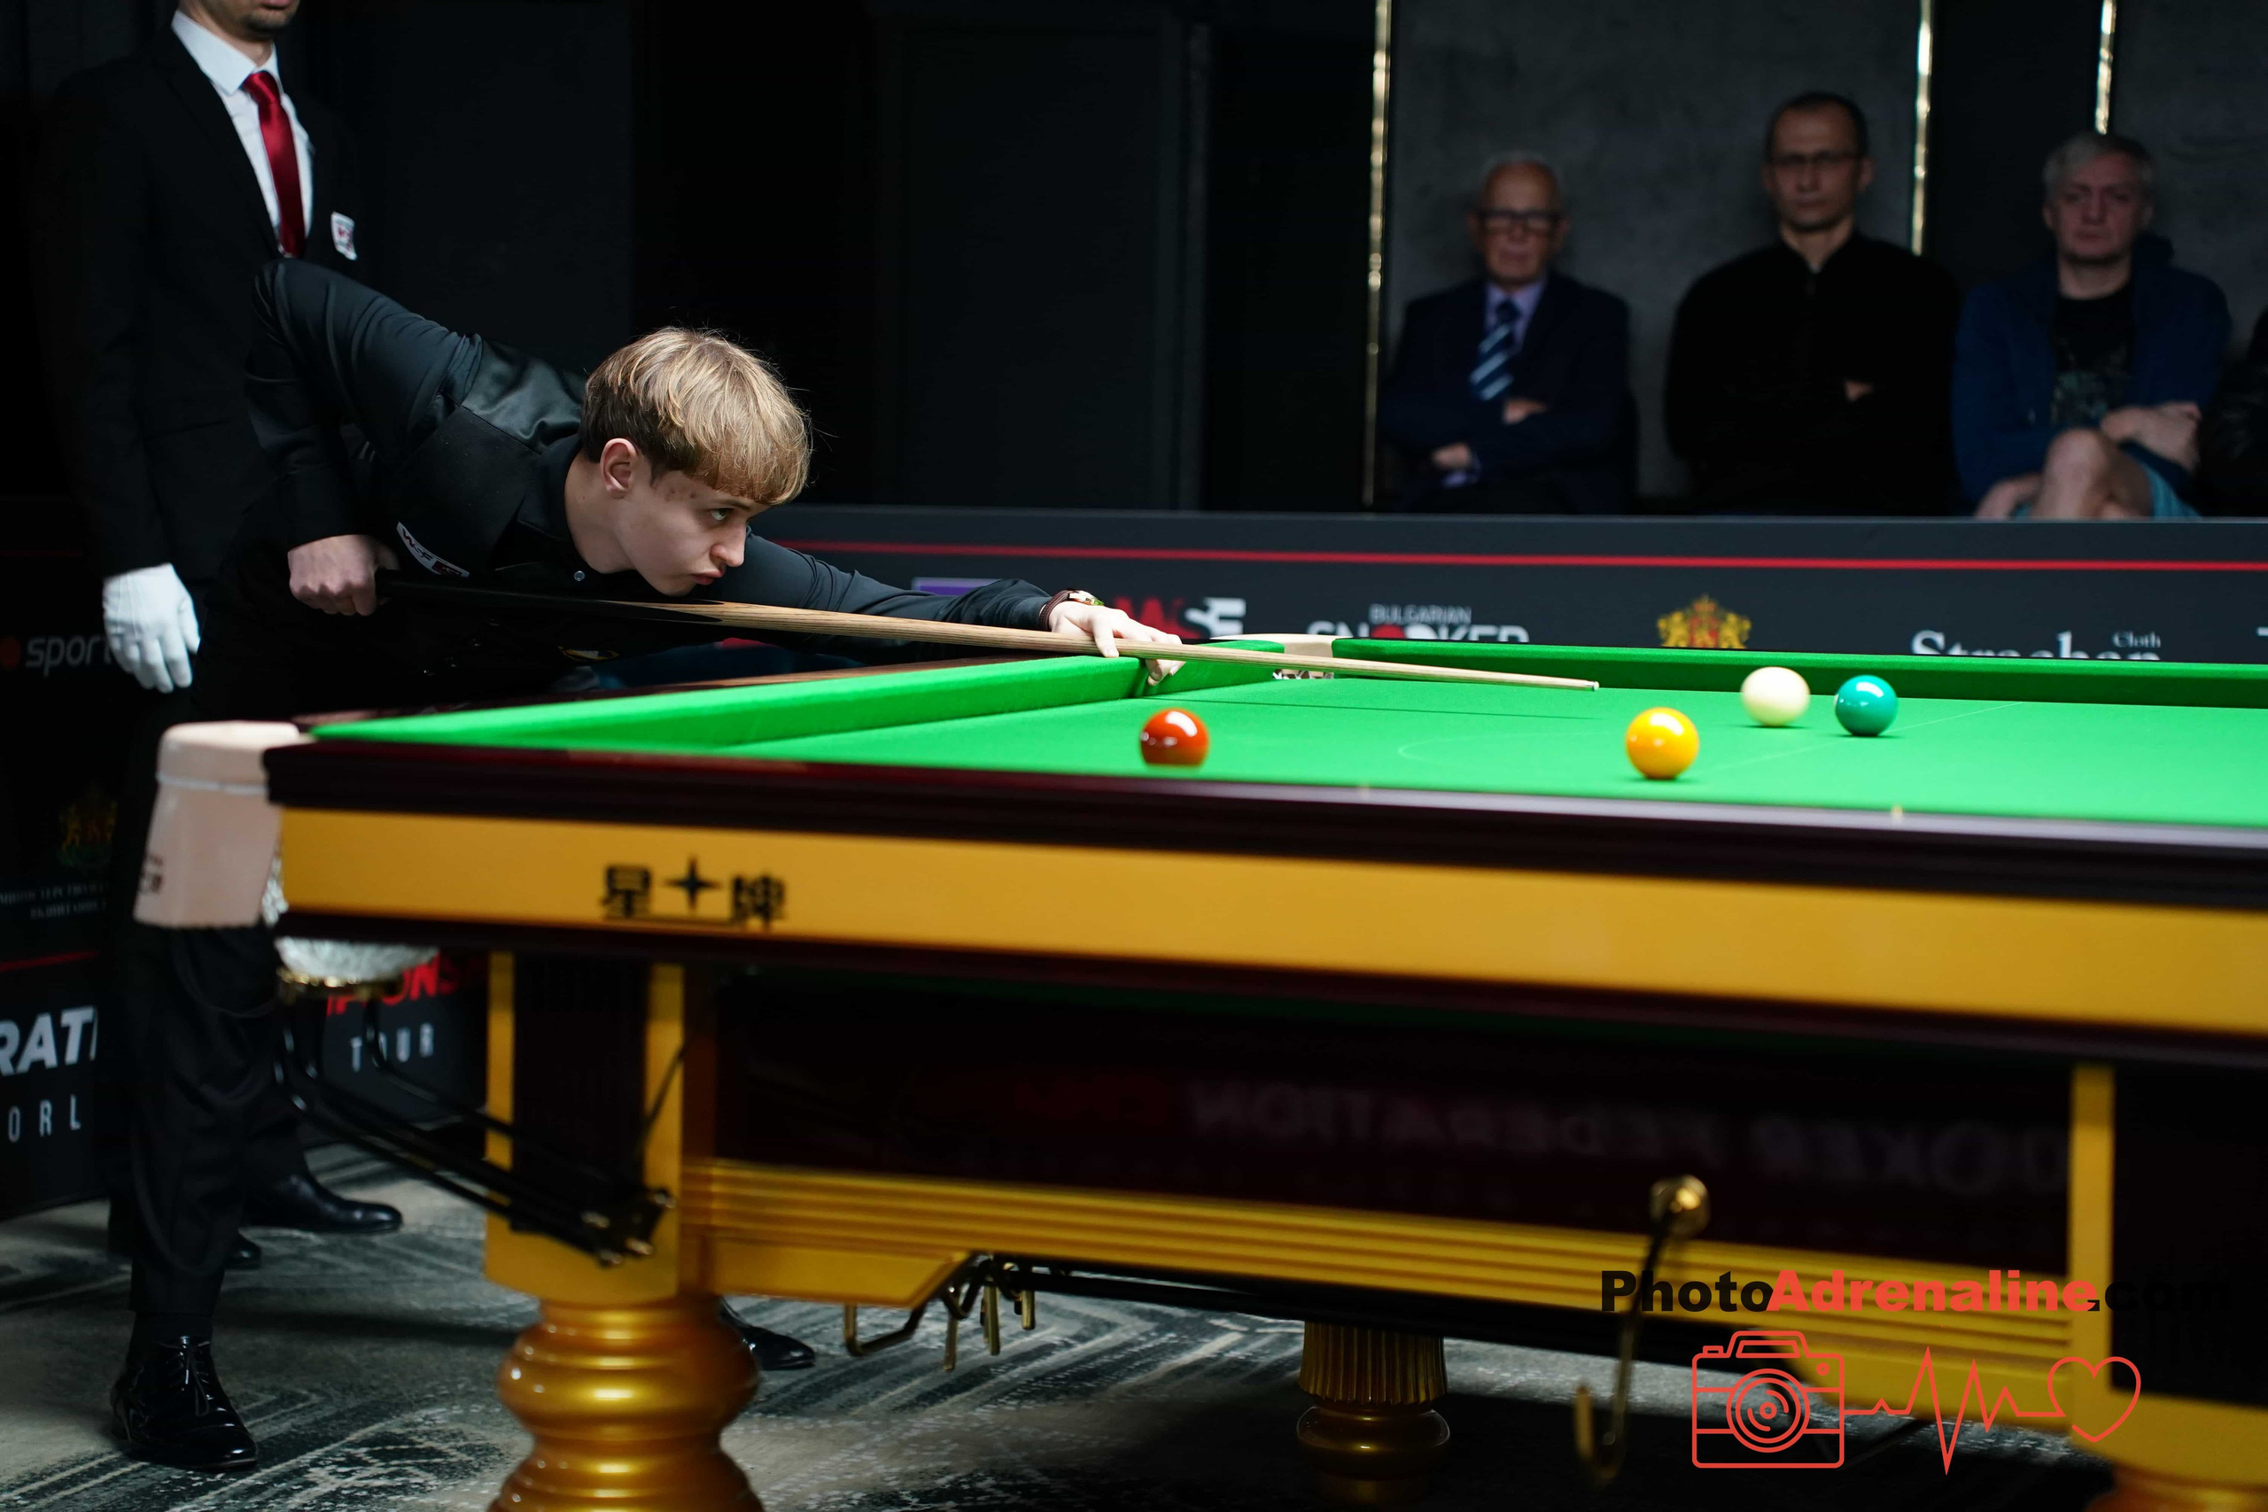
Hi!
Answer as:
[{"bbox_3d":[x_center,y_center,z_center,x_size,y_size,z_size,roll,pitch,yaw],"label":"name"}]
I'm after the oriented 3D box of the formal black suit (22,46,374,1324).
[{"bbox_3d":[-1.218,-0.179,6.259,0.310,1.500,0.520,4,5,40],"label":"formal black suit"}]

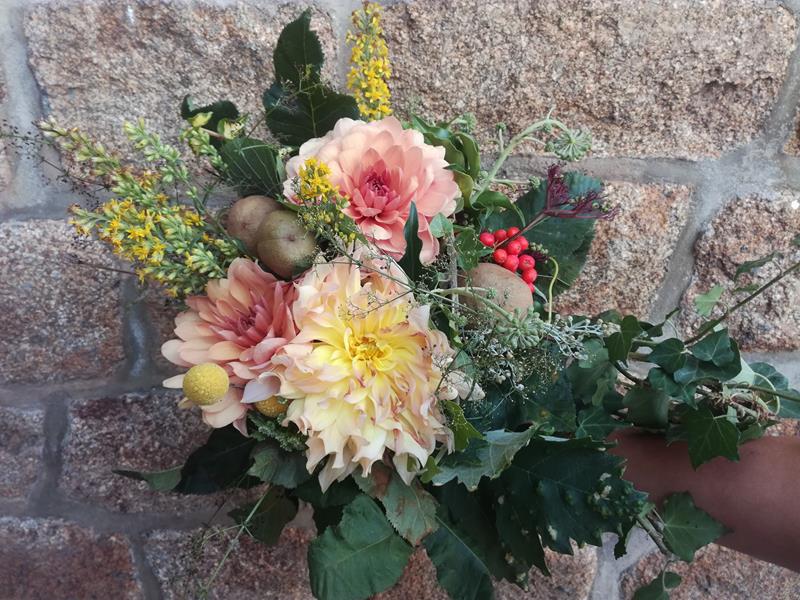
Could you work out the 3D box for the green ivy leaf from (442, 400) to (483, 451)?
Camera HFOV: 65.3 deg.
[{"bbox_3d":[0.046,0.096,0.475,0.033,0.038,0.016,-2,7,0],"label":"green ivy leaf"}]

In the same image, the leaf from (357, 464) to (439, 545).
[{"bbox_3d":[-0.003,0.159,0.495,0.067,0.070,0.022,-2,-11,0],"label":"leaf"}]

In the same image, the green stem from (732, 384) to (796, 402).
[{"bbox_3d":[0.285,0.073,0.490,0.055,0.007,0.007,11,-6,-6],"label":"green stem"}]

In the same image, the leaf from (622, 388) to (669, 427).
[{"bbox_3d":[0.179,0.078,0.455,0.034,0.031,0.014,-1,6,3],"label":"leaf"}]

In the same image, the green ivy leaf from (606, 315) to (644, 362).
[{"bbox_3d":[0.164,0.028,0.455,0.027,0.035,0.013,-1,6,6],"label":"green ivy leaf"}]

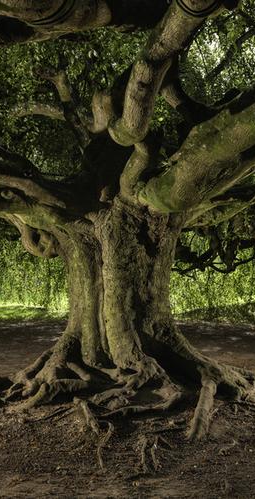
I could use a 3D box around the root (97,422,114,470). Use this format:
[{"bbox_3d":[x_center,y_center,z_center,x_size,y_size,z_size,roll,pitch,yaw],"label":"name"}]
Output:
[{"bbox_3d":[-0.170,1.560,4.430,0.160,0.160,0.800,0,-3,0],"label":"root"}]

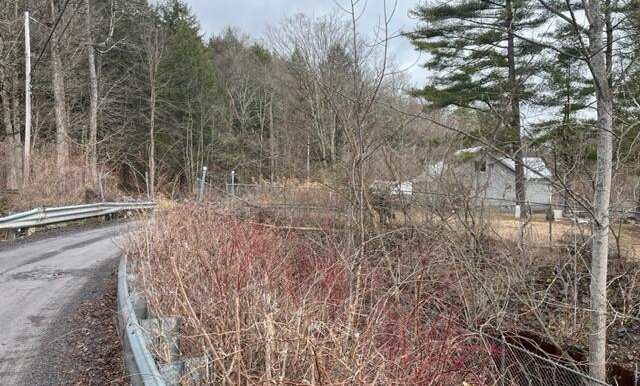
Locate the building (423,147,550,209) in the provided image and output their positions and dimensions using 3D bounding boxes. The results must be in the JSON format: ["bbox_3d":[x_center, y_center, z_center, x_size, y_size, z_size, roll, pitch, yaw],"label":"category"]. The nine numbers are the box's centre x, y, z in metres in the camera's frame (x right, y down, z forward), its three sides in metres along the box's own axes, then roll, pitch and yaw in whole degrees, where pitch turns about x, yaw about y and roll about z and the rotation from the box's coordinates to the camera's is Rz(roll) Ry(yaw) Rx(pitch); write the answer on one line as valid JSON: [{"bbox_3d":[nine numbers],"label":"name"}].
[{"bbox_3d":[16.600,-1.150,46.500,10.300,5.700,9.000,0,0,0],"label":"building"}]

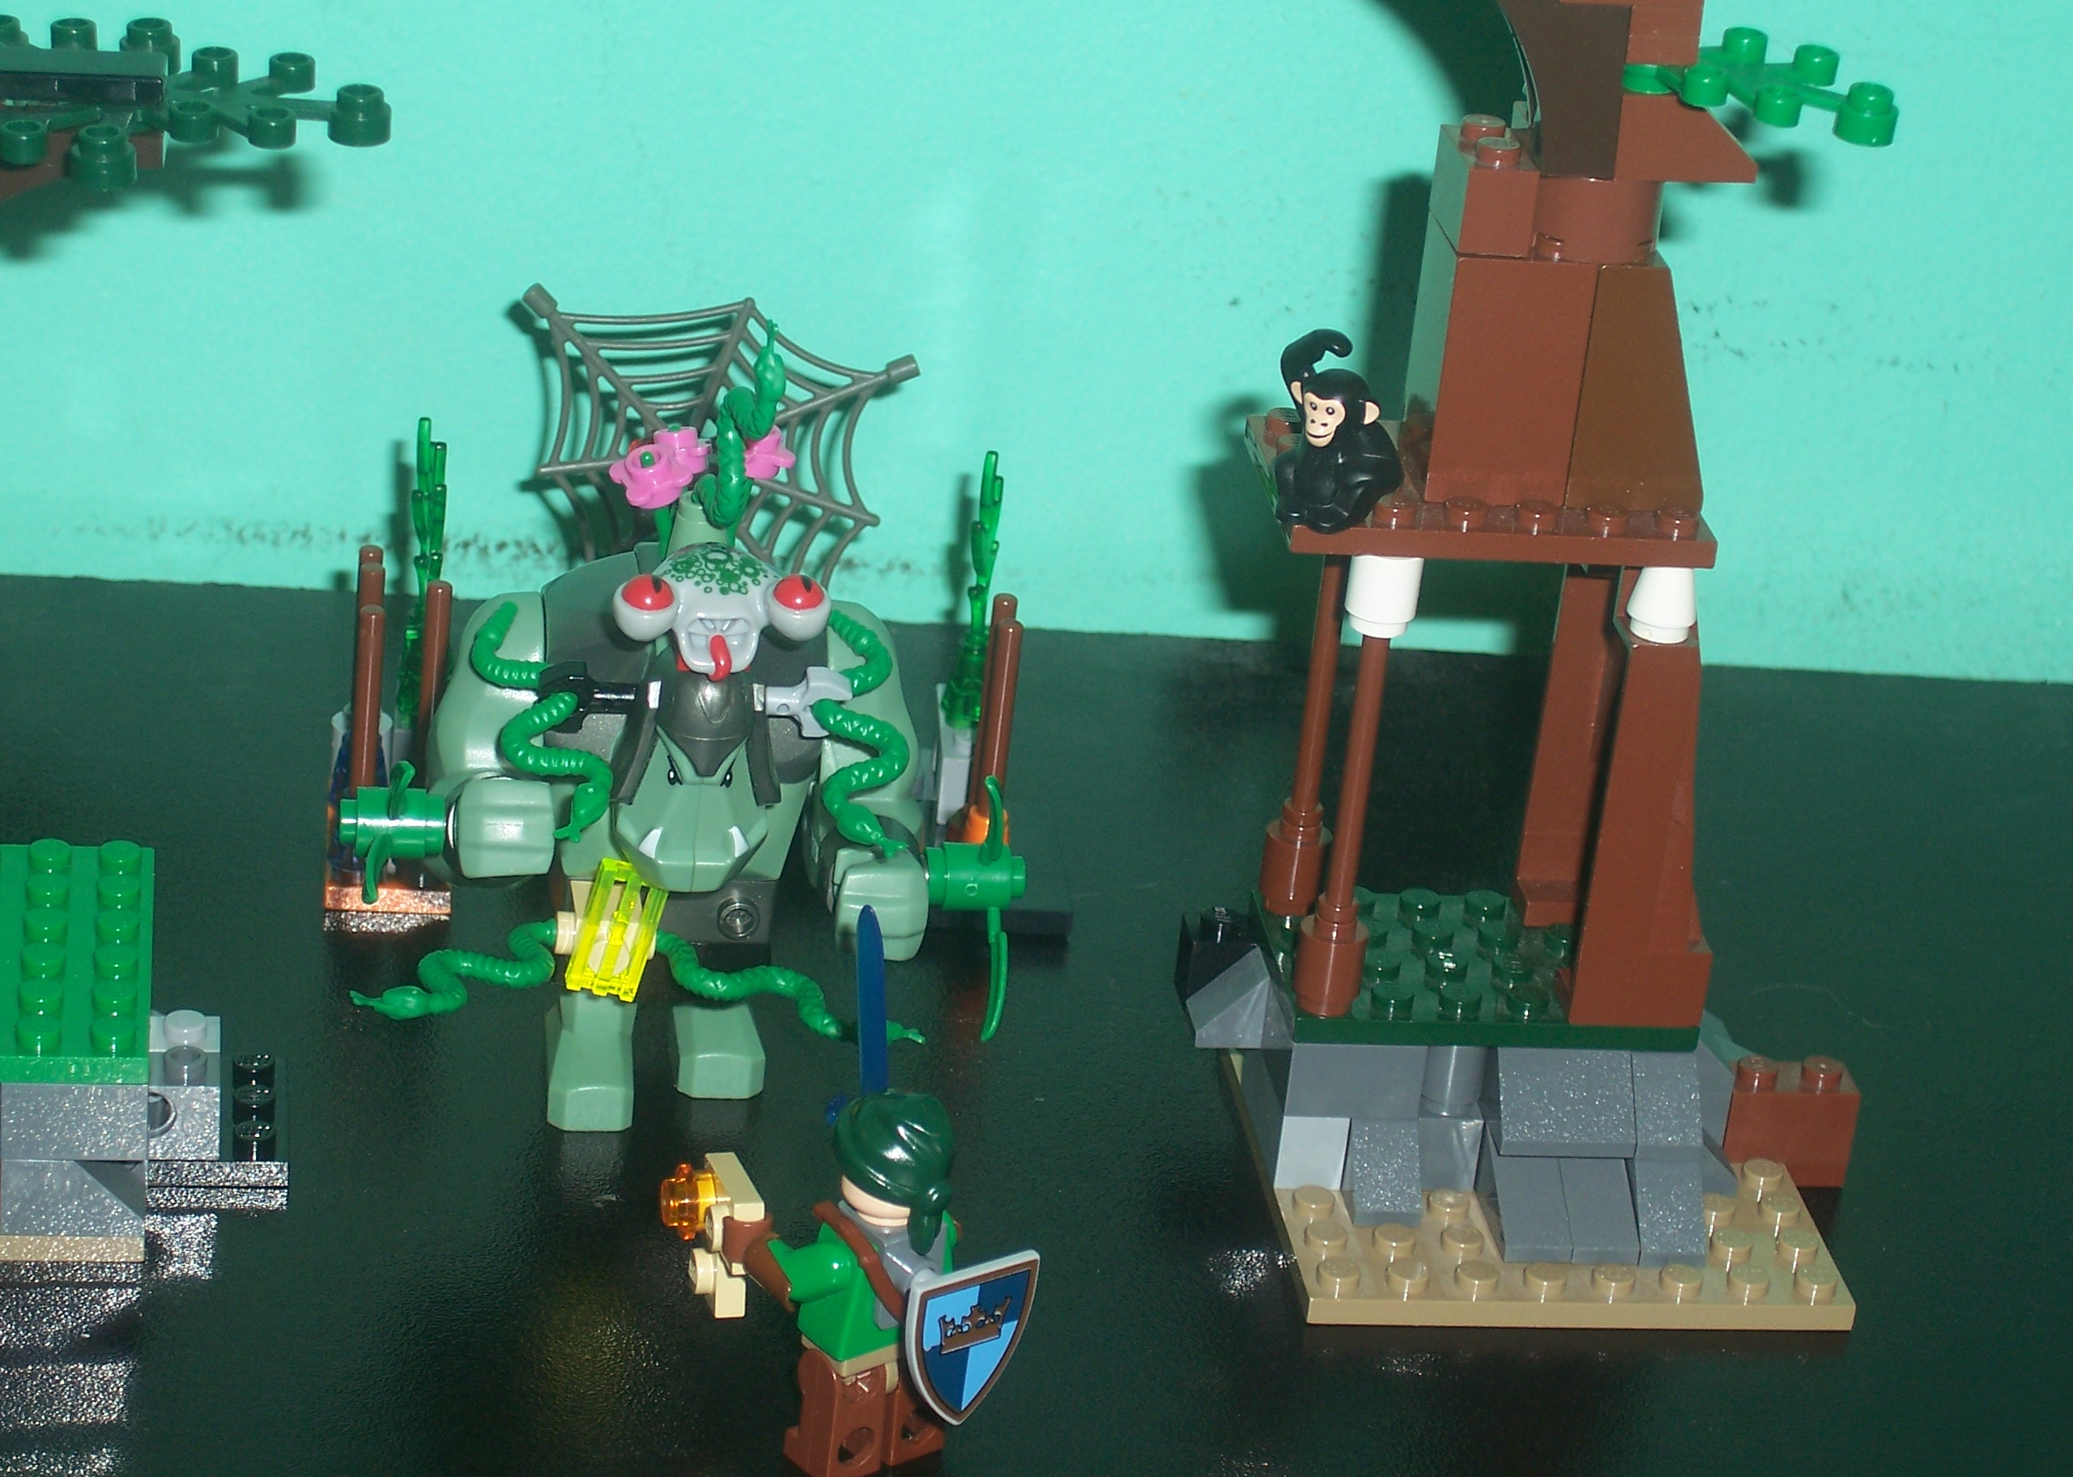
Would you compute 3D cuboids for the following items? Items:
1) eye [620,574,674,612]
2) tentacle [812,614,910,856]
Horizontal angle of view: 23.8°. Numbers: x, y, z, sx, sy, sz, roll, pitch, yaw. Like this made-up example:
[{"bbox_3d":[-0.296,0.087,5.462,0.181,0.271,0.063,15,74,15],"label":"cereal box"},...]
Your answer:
[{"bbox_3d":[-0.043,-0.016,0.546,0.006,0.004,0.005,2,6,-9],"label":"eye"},{"bbox_3d":[-0.020,-0.001,0.547,0.011,0.005,0.041,-13,42,0],"label":"tentacle"}]

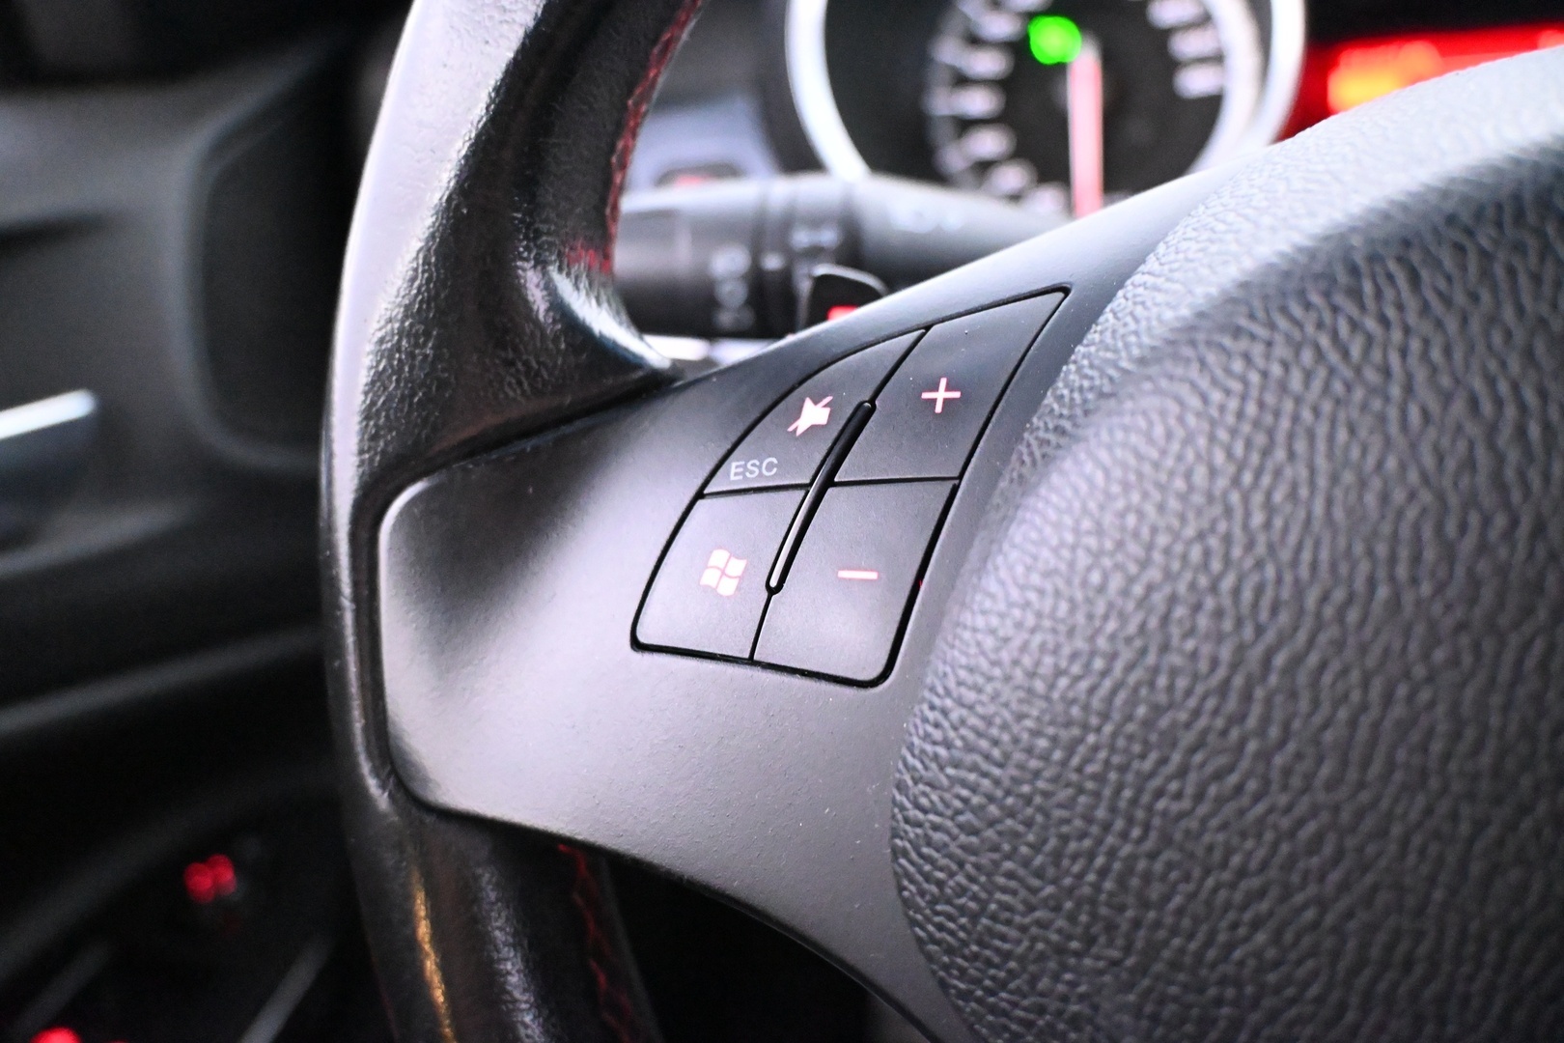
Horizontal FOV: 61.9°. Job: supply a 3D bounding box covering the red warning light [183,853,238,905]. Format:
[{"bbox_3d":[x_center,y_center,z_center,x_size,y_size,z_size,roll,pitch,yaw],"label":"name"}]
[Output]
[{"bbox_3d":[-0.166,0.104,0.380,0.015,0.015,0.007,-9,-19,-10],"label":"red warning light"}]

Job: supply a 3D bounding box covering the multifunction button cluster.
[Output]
[{"bbox_3d":[0.009,-0.004,0.169,0.051,0.051,0.014,2,-13,15],"label":"multifunction button cluster"}]

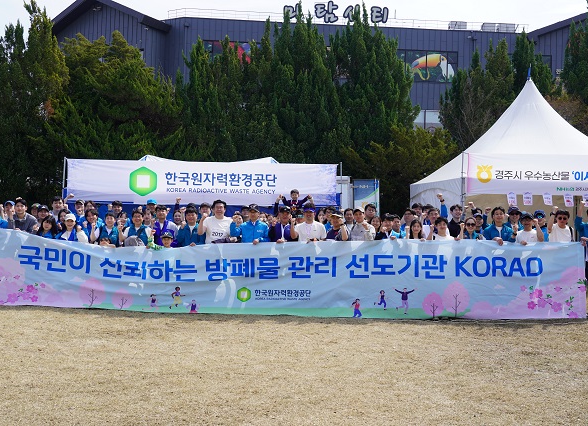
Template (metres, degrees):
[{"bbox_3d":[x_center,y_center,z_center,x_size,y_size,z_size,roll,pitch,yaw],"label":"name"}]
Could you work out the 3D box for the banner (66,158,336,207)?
[{"bbox_3d":[-1.910,-0.640,13.600,5.850,0.950,0.060,0,0,-8],"label":"banner"}]

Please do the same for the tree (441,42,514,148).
[{"bbox_3d":[7.800,-2.800,26.300,3.200,9.000,3.200,0,0,0],"label":"tree"}]

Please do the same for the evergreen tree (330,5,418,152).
[{"bbox_3d":[3.240,-3.400,25.000,3.500,10.100,3.500,0,0,0],"label":"evergreen tree"}]

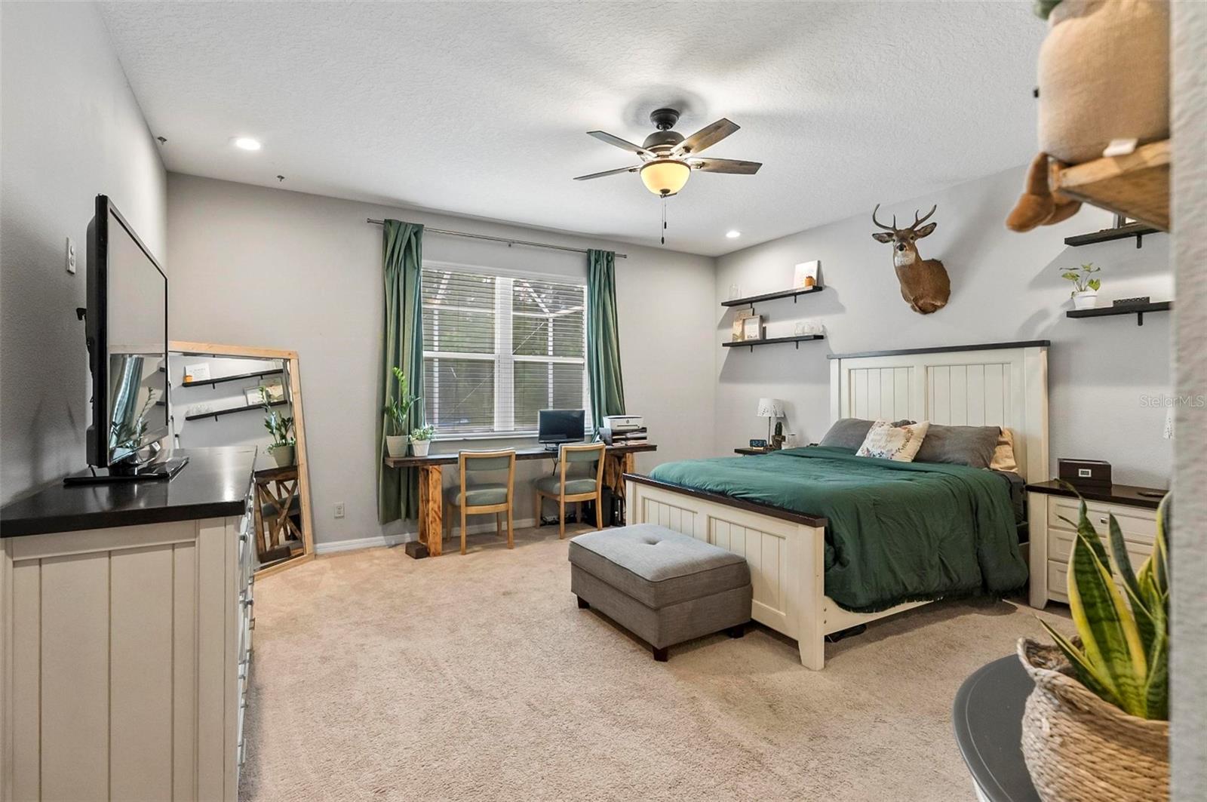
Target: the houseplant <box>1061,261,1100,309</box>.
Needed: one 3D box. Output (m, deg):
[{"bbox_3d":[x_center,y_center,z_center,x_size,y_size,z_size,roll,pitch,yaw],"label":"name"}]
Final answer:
[{"bbox_3d":[3.010,-0.727,3.385,0.170,0.280,0.170,-1,1,-32],"label":"houseplant"}]

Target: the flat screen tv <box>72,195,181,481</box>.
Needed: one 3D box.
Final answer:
[{"bbox_3d":[-1.675,-0.156,1.940,0.250,0.800,1.230,-1,1,-33],"label":"flat screen tv"}]

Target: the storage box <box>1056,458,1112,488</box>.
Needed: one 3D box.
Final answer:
[{"bbox_3d":[2.986,0.446,3.332,0.235,0.135,0.200,0,1,38],"label":"storage box"}]

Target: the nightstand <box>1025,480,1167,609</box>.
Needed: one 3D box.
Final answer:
[{"bbox_3d":[3.000,0.896,3.110,0.450,0.740,0.720,-1,1,-31],"label":"nightstand"}]

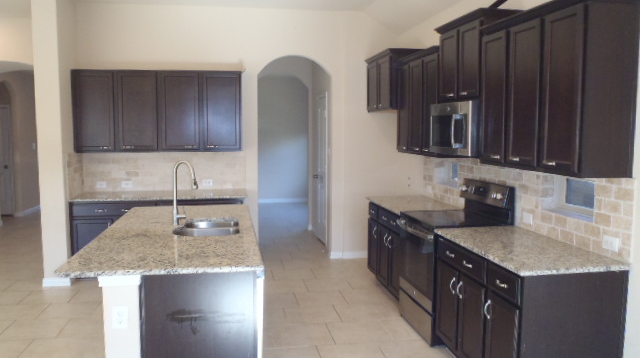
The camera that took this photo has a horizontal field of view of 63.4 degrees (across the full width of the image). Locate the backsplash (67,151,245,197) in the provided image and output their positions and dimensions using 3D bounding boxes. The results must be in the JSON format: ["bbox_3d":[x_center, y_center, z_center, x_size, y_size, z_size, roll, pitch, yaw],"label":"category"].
[{"bbox_3d":[-1.822,-0.071,5.966,1.870,0.492,0.618,-1,6,-10],"label":"backsplash"}]

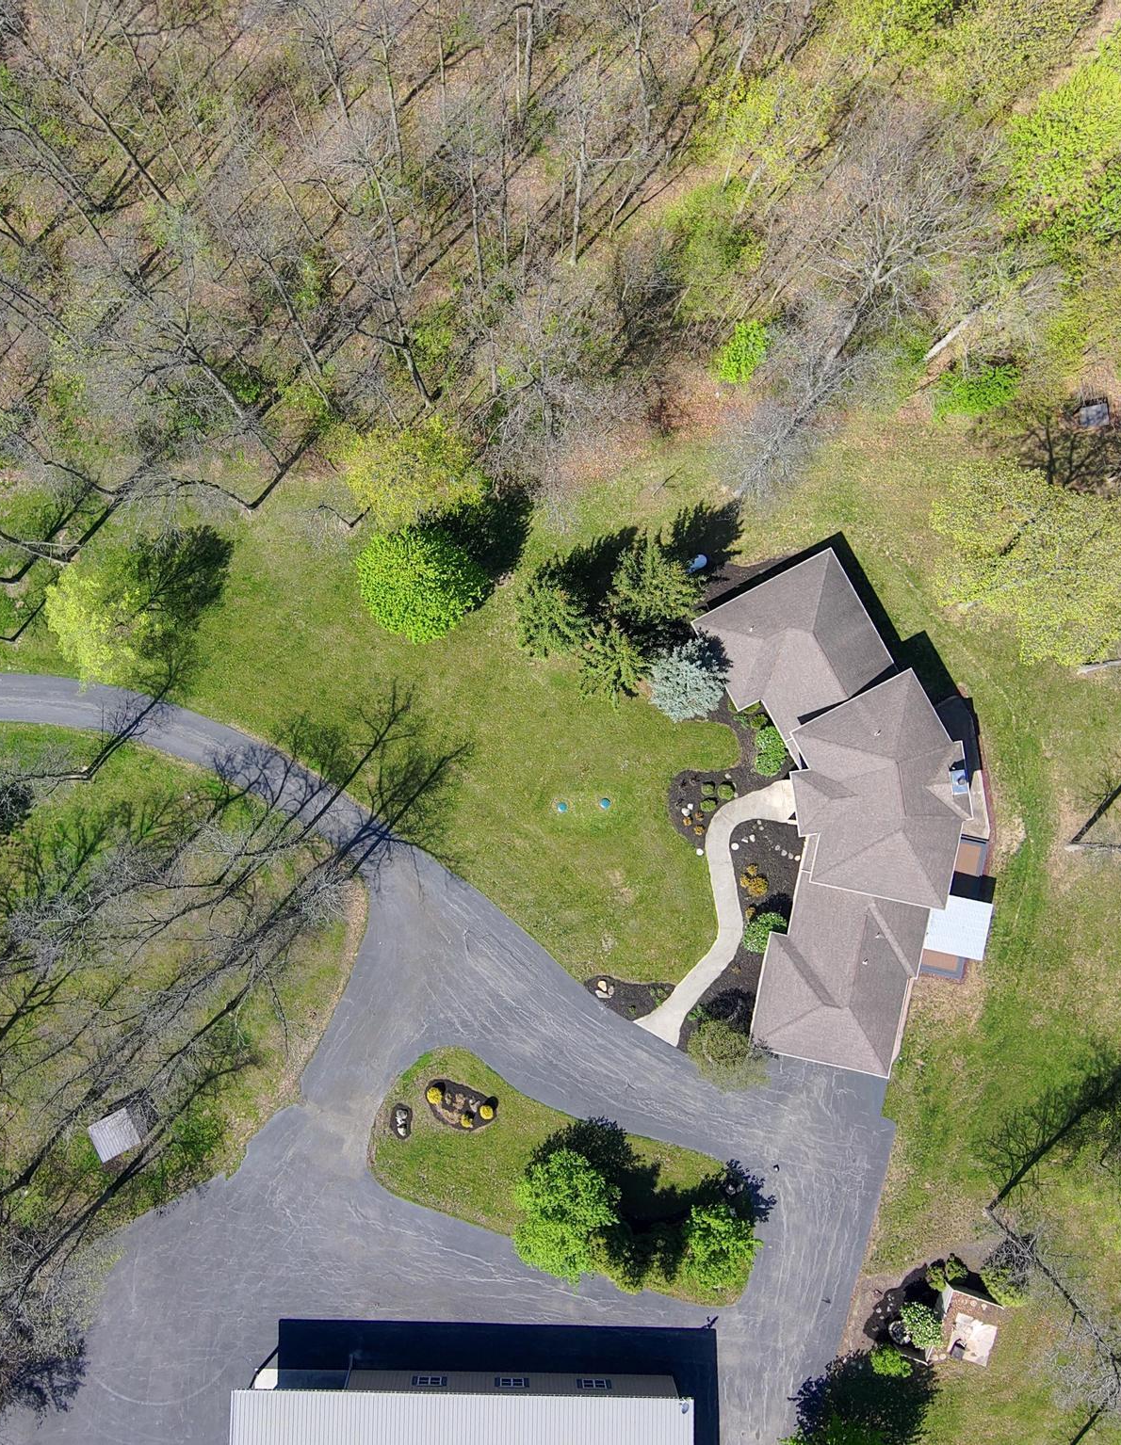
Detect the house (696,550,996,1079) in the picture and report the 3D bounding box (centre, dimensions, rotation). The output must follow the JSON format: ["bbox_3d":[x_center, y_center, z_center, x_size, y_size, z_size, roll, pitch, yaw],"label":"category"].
[{"bbox_3d":[15.150,4.900,62.000,13.800,6.300,28.200,-9,90,0],"label":"house"}]

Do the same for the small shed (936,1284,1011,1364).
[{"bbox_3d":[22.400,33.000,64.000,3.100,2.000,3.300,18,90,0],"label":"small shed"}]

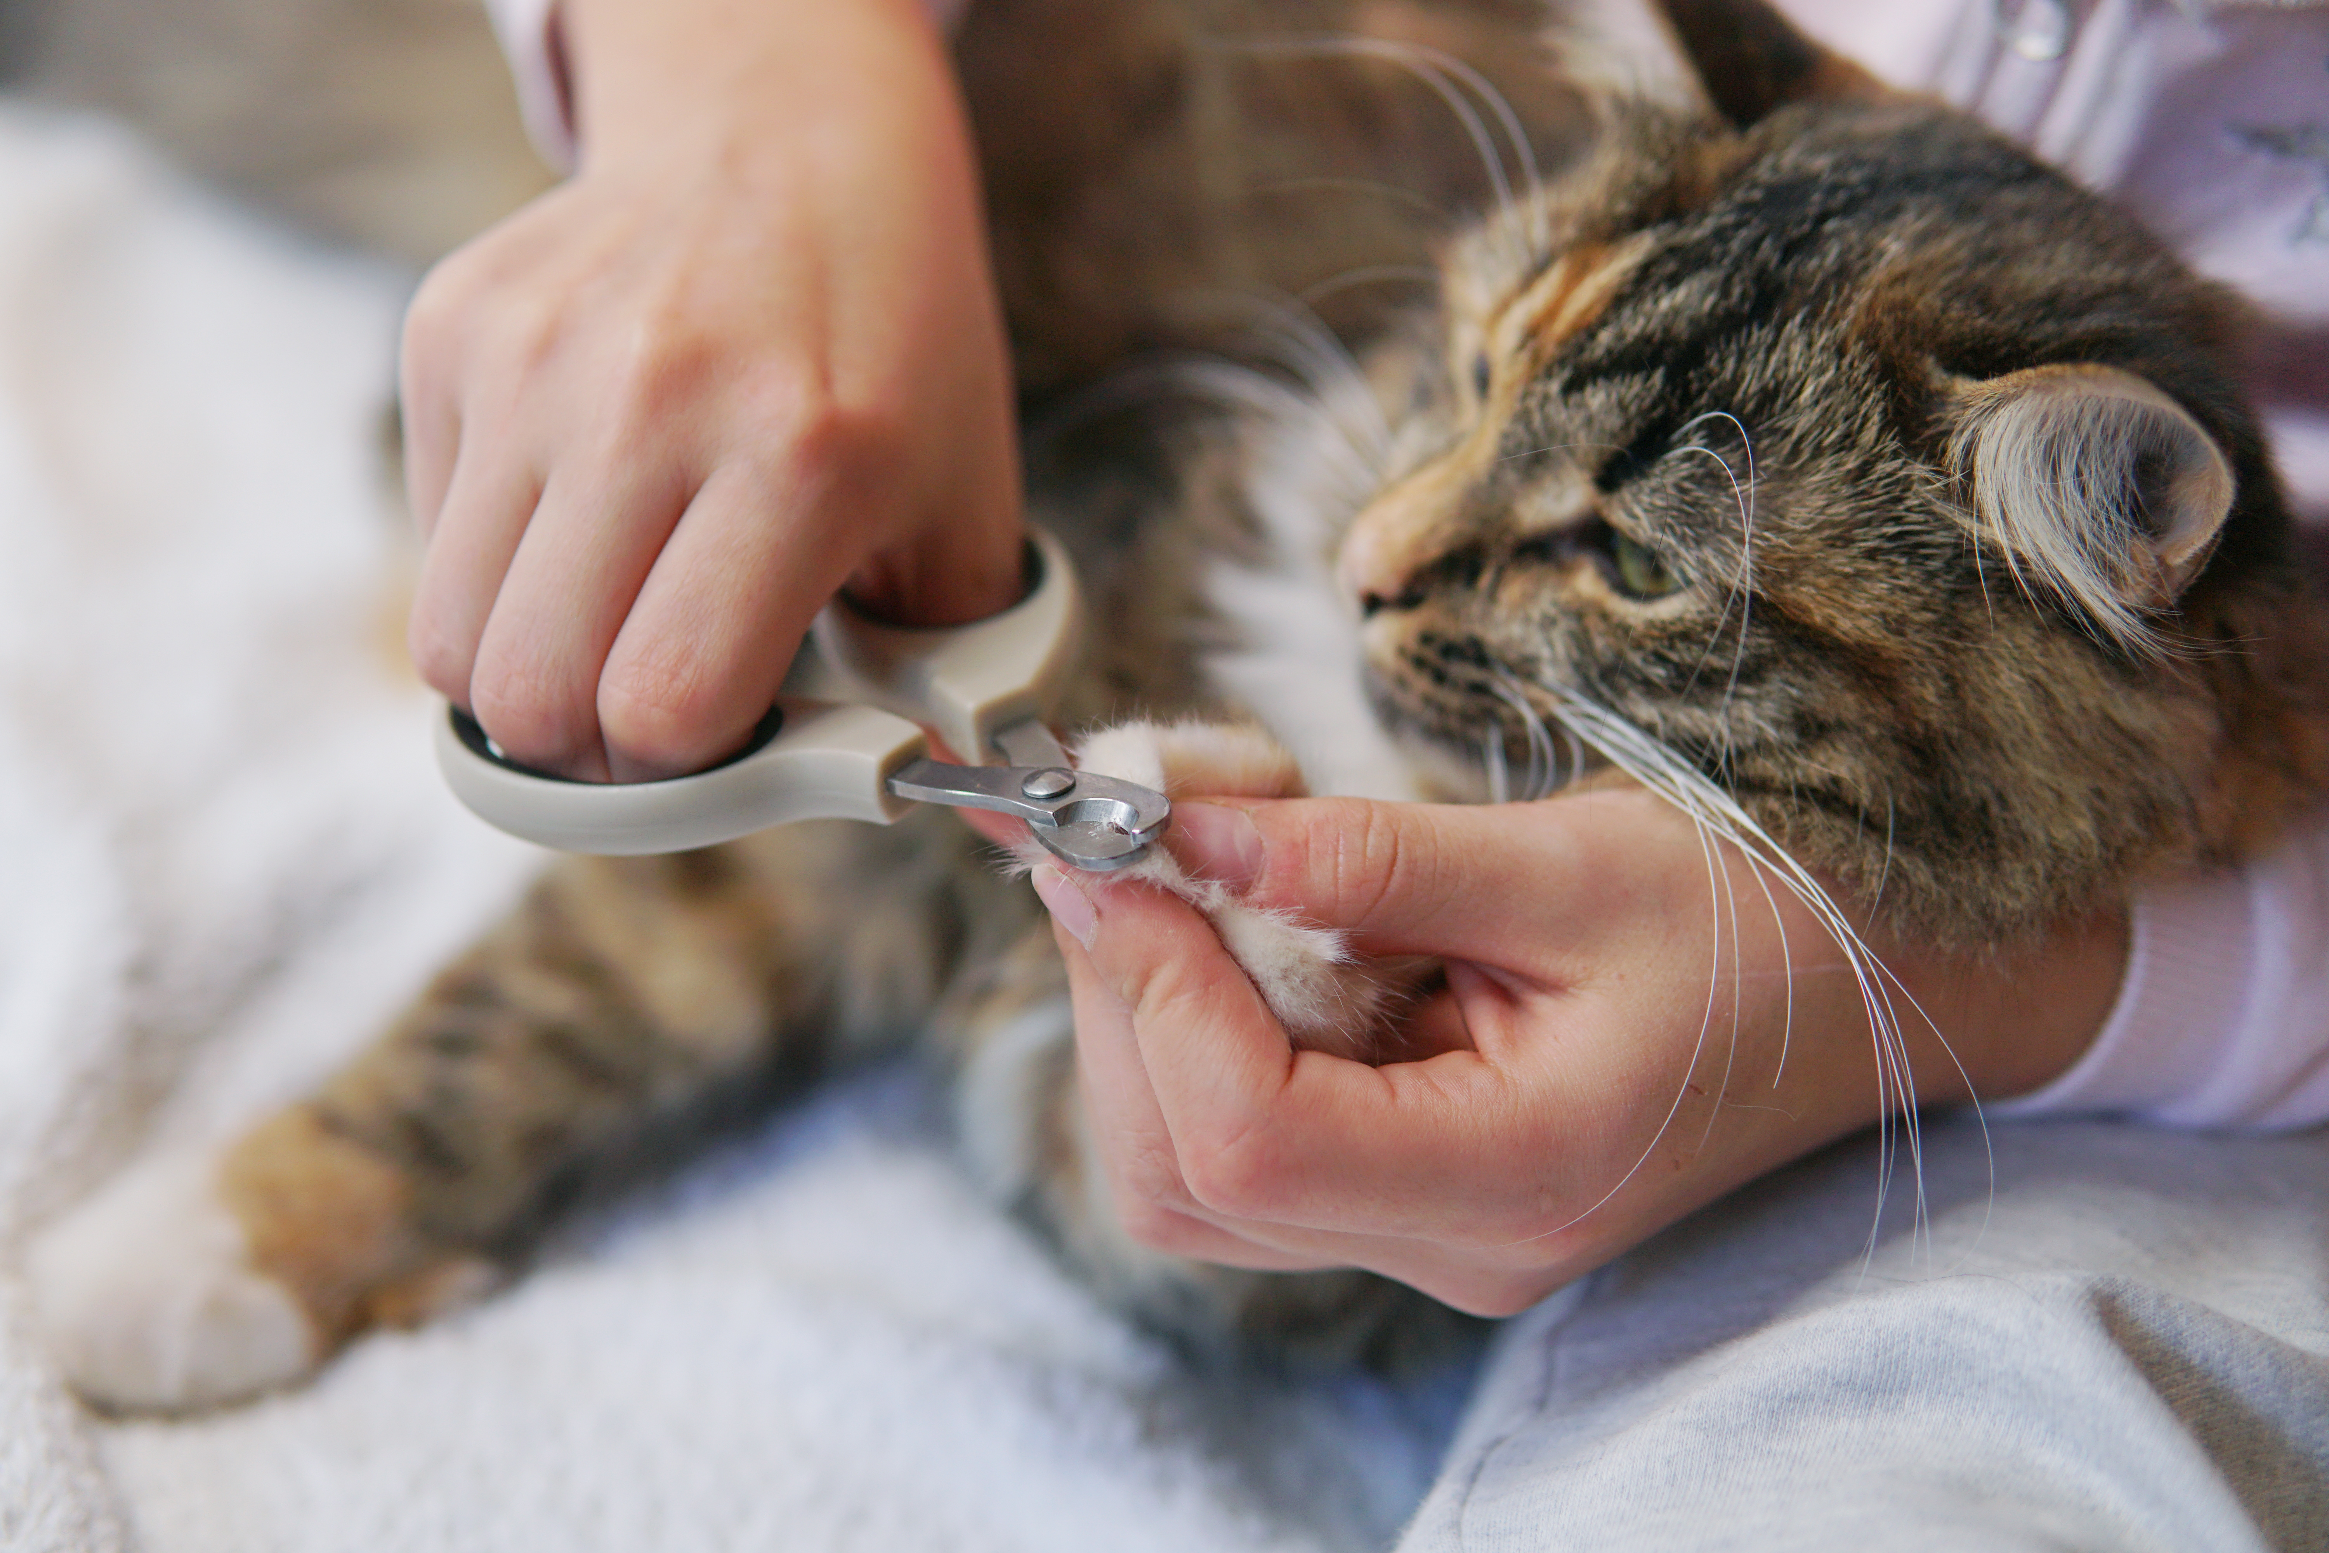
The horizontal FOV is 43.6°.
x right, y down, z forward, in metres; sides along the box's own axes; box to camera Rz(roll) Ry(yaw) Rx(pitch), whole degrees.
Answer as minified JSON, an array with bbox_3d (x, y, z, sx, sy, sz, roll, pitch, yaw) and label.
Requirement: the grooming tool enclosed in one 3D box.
[{"bbox_3d":[-0.044,-0.005,0.420,0.098,0.018,0.090,25,39,34],"label":"grooming tool"}]

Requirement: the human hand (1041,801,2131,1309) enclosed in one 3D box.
[{"bbox_3d":[0.057,0.040,0.418,0.150,0.074,0.072,-6,32,-10],"label":"human hand"}]

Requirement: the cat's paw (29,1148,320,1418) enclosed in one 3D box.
[{"bbox_3d":[-0.162,0.083,0.475,0.052,0.038,0.042,-19,37,-28],"label":"cat's paw"}]

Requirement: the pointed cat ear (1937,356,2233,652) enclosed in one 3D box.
[{"bbox_3d":[0.137,-0.041,0.430,0.040,0.044,0.028,51,35,14],"label":"pointed cat ear"}]

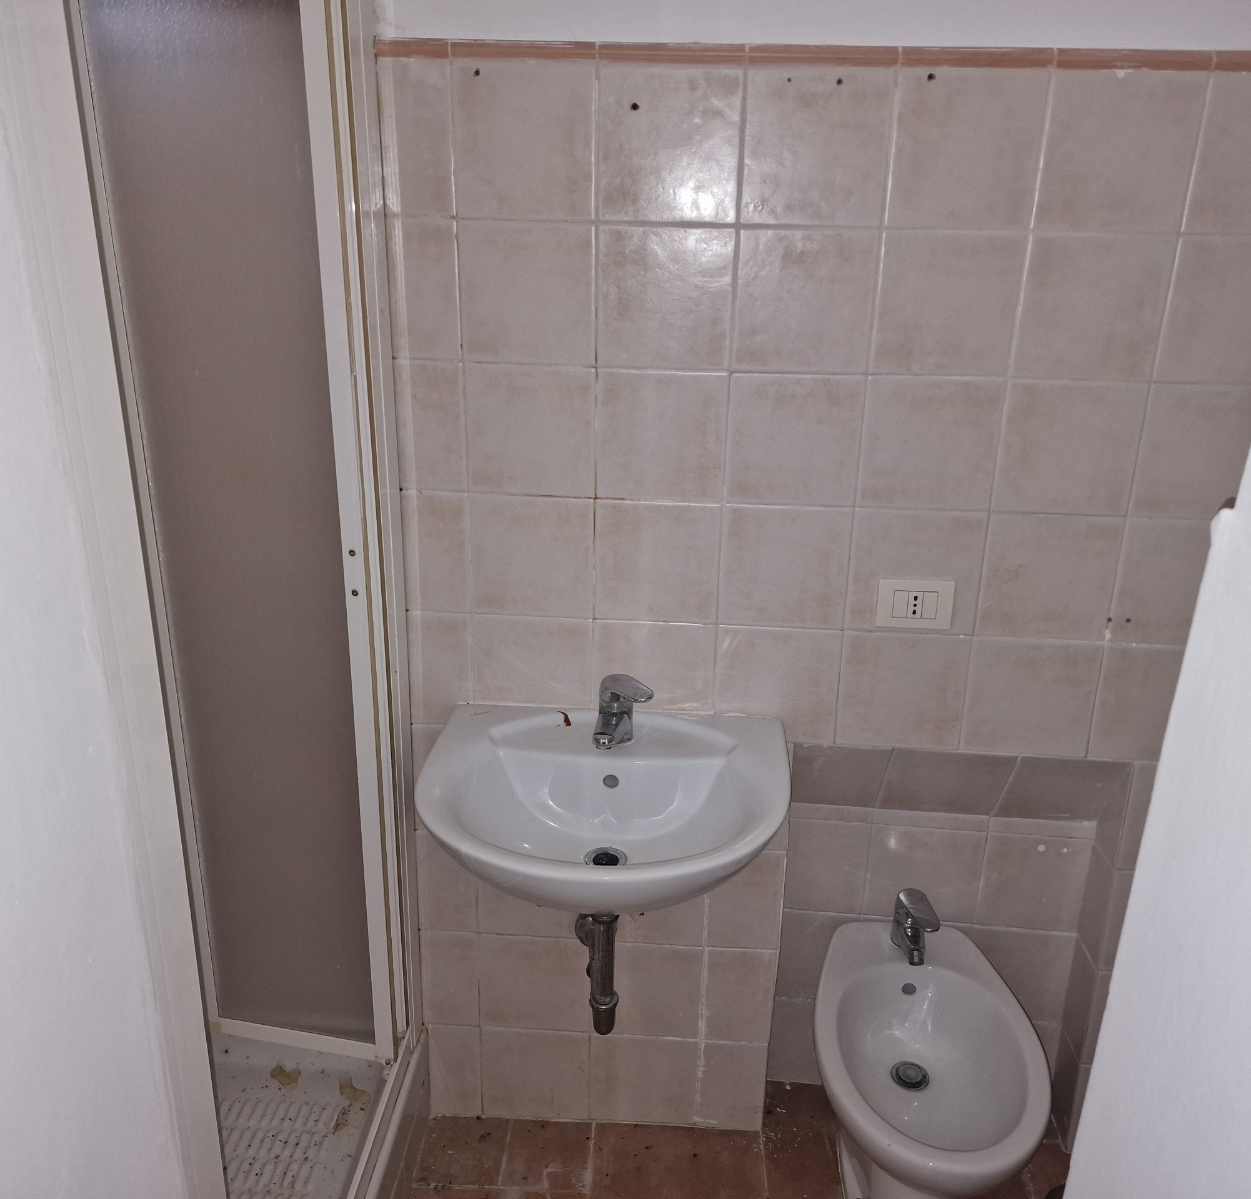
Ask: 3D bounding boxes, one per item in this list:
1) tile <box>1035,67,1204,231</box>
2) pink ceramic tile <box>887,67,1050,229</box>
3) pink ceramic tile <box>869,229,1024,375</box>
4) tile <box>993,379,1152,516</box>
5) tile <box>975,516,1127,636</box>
[{"bbox_3d":[0.671,-0.612,1.464,0.200,0.200,0.009,2,18,3],"label":"tile"},{"bbox_3d":[0.466,-0.613,1.455,0.199,0.199,0.010,2,20,4],"label":"pink ceramic tile"},{"bbox_3d":[0.463,-0.422,1.529,0.200,0.200,0.010,2,19,3],"label":"pink ceramic tile"},{"bbox_3d":[0.660,-0.224,1.580,0.199,0.199,0.010,2,20,4],"label":"tile"},{"bbox_3d":[0.656,-0.034,1.649,0.199,0.199,0.010,2,20,4],"label":"tile"}]

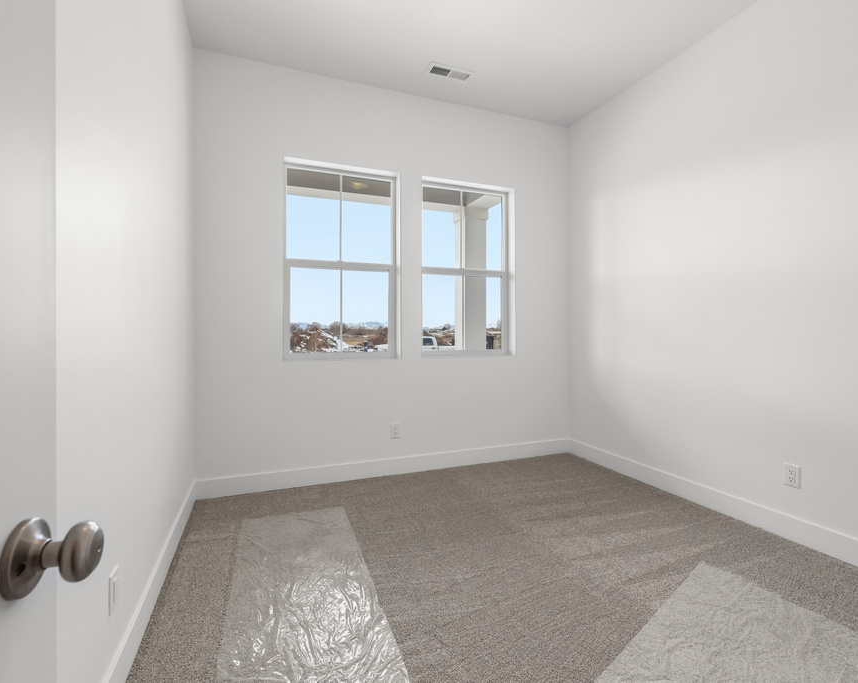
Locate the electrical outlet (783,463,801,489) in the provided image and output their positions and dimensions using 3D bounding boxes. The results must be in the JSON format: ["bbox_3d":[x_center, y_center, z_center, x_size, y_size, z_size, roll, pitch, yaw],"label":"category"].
[{"bbox_3d":[1.947,0.721,2.135,0.008,0.122,0.078,0,1,-22],"label":"electrical outlet"}]

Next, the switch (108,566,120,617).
[{"bbox_3d":[-0.954,0.755,1.205,0.008,0.122,0.078,0,1,-23],"label":"switch"}]

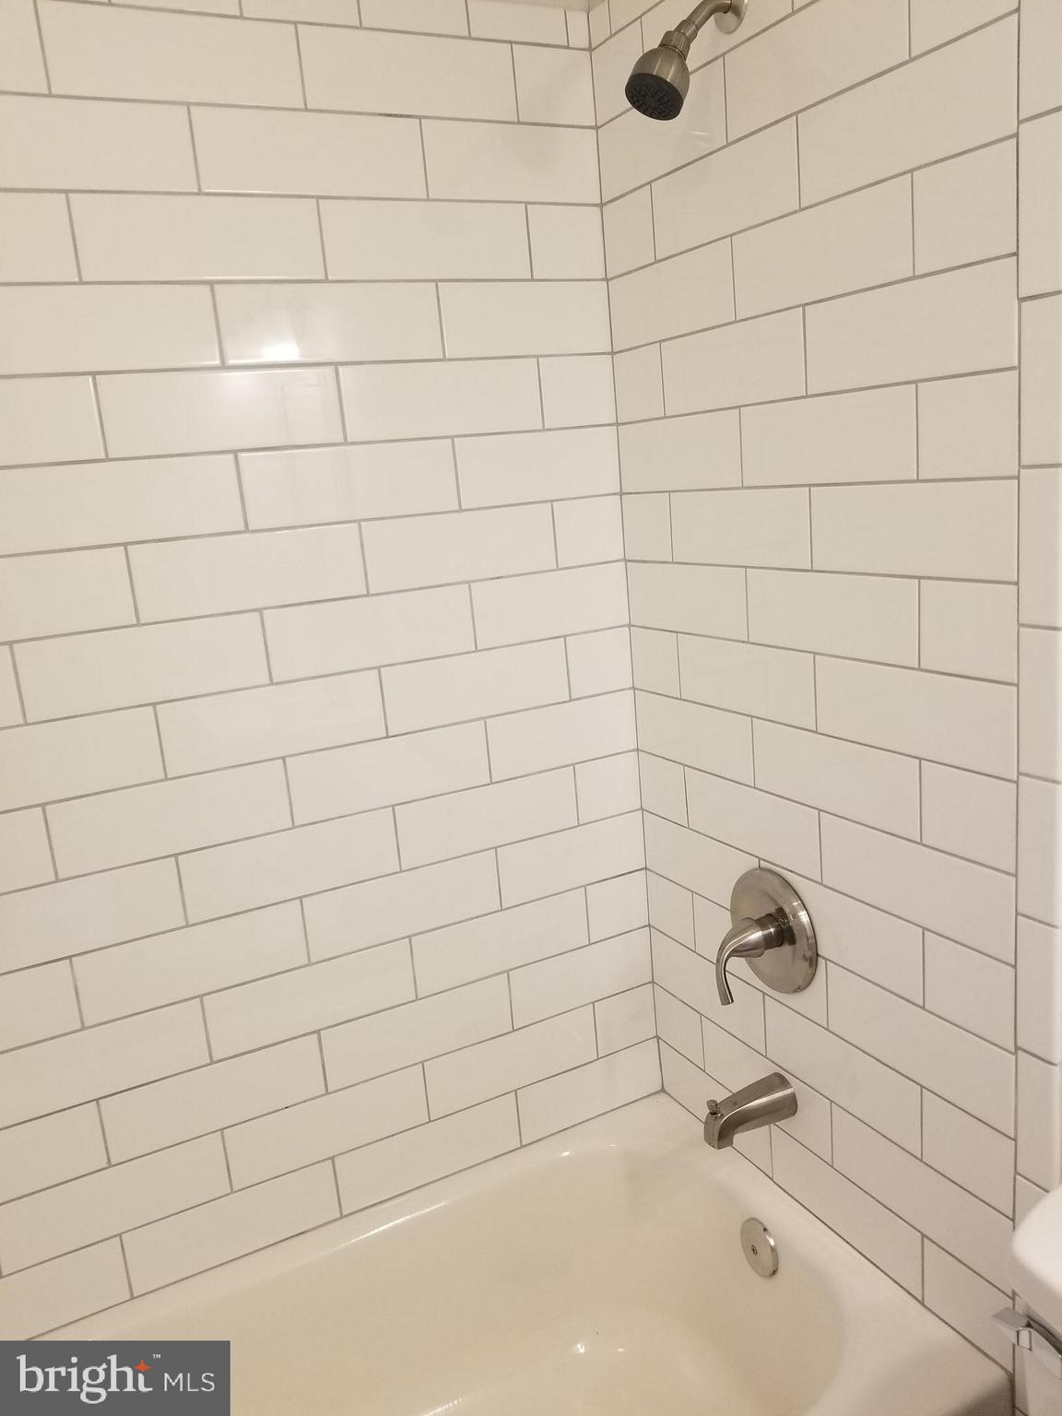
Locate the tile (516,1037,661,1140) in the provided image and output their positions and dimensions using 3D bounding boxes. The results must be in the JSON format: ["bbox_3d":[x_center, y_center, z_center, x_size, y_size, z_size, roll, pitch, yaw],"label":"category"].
[{"bbox_3d":[0.103,0.655,1.824,0.274,0.101,0.010,-11,14,-26],"label":"tile"}]

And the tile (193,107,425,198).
[{"bbox_3d":[-0.280,-0.716,1.381,0.306,0.101,0.009,-11,14,-25],"label":"tile"}]

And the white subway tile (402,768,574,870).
[{"bbox_3d":[-0.064,0.167,1.640,0.302,0.101,0.009,-11,14,-26],"label":"white subway tile"}]

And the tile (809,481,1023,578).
[{"bbox_3d":[0.419,-0.199,1.184,0.009,0.102,0.289,-11,13,-26],"label":"tile"}]

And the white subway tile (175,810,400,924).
[{"bbox_3d":[-0.338,0.221,1.514,0.305,0.101,0.009,-11,13,-25],"label":"white subway tile"}]

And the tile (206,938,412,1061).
[{"bbox_3d":[-0.319,0.426,1.564,0.304,0.102,0.009,-11,13,-25],"label":"tile"}]

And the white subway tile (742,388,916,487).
[{"bbox_3d":[0.346,-0.316,1.257,0.009,0.101,0.298,-11,14,-26],"label":"white subway tile"}]

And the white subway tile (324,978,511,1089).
[{"bbox_3d":[-0.171,0.501,1.653,0.304,0.102,0.009,-11,13,-25],"label":"white subway tile"}]

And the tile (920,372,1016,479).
[{"bbox_3d":[0.446,-0.287,1.081,0.009,0.101,0.123,-11,14,-26],"label":"tile"}]

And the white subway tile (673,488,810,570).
[{"bbox_3d":[0.280,-0.244,1.445,0.009,0.102,0.304,-11,13,-26],"label":"white subway tile"}]

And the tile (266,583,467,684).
[{"bbox_3d":[-0.227,-0.110,1.516,0.305,0.101,0.009,-11,13,-25],"label":"tile"}]

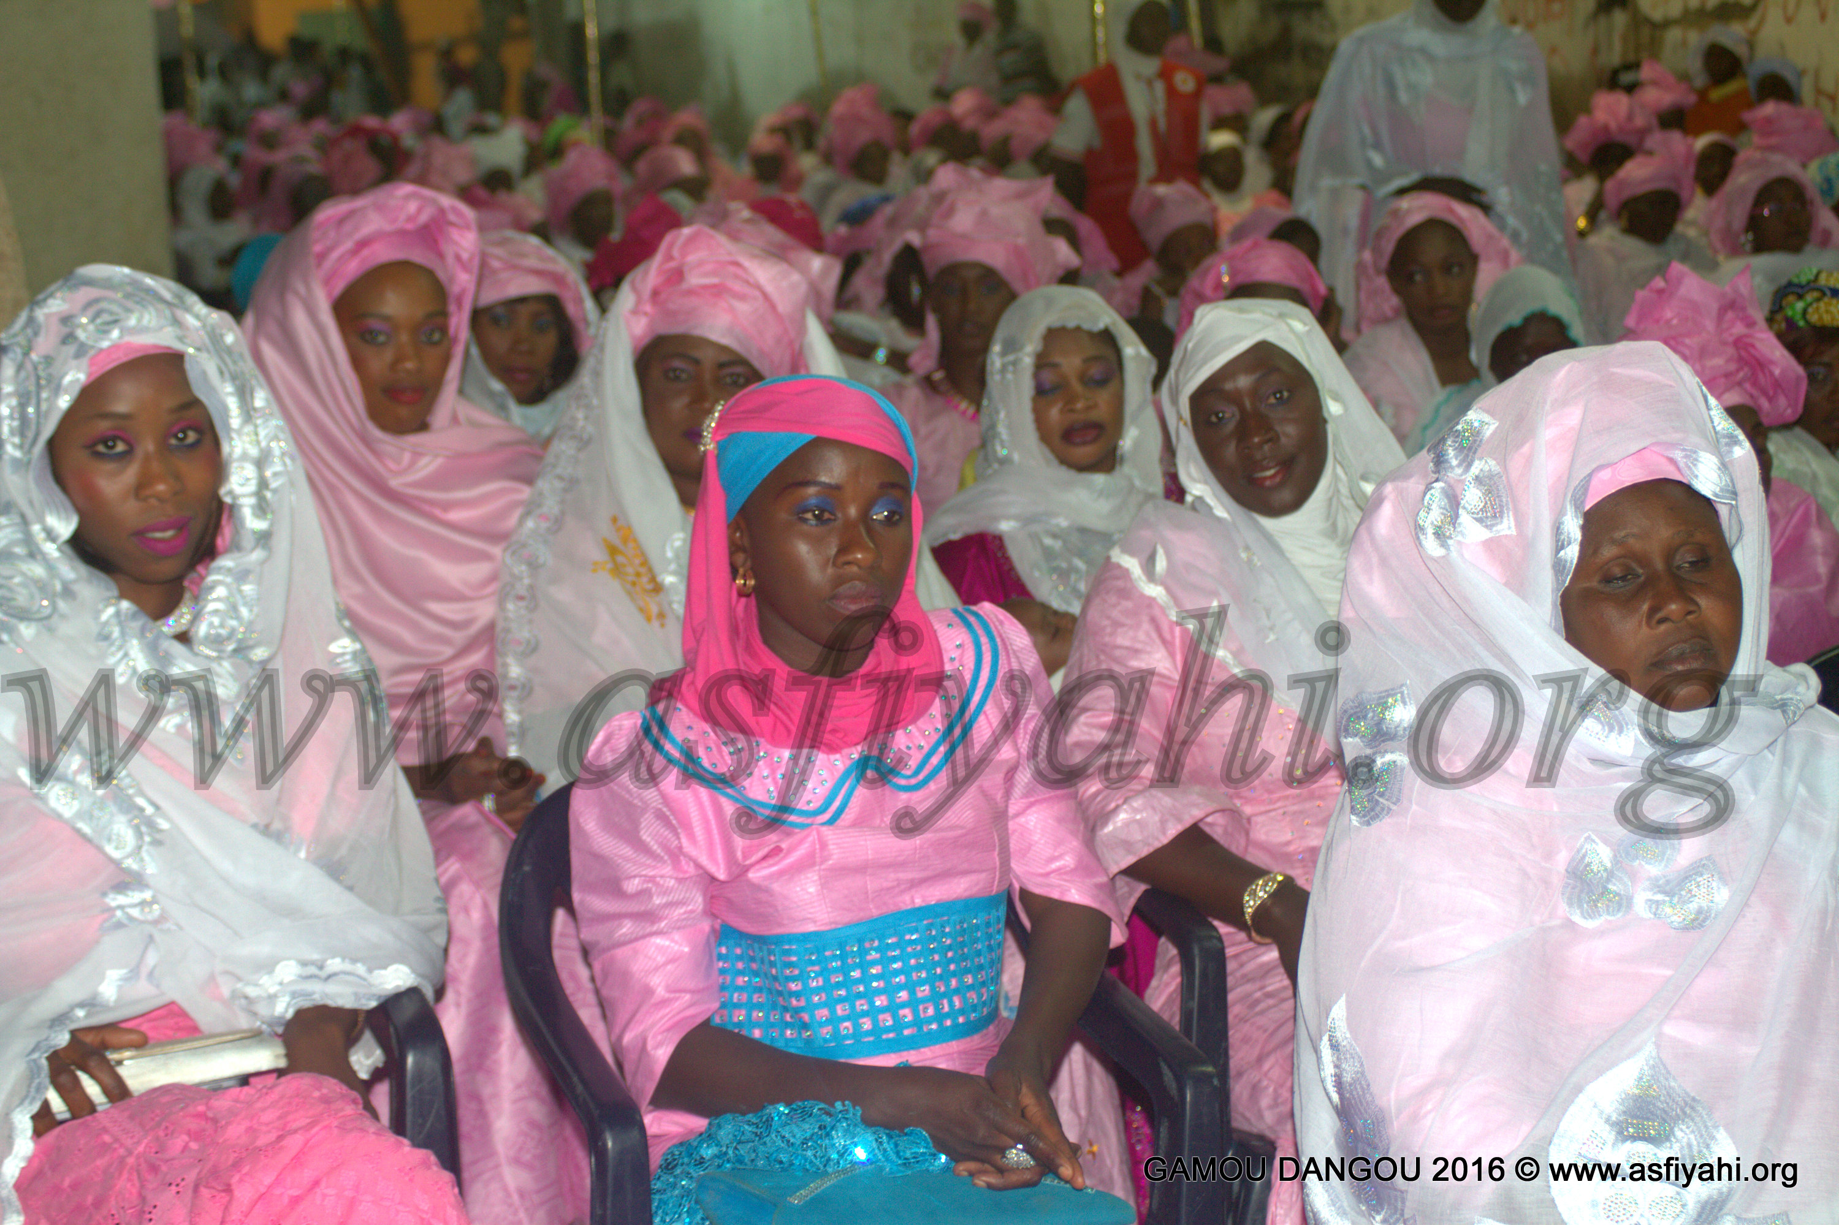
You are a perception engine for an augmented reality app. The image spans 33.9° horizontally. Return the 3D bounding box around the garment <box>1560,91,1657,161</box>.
[{"bbox_3d":[2.200,-1.546,9.600,0.300,0.240,0.280,-6,11,-25],"label":"garment"}]

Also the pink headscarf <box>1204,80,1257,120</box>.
[{"bbox_3d":[1.270,-2.087,12.300,0.250,0.180,0.250,-4,10,-15],"label":"pink headscarf"}]

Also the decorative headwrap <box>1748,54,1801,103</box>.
[{"bbox_3d":[2.837,-1.754,10.000,0.190,0.210,0.210,-1,10,8],"label":"decorative headwrap"}]

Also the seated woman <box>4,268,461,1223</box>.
[{"bbox_3d":[-0.599,0.435,2.384,0.520,1.350,0.780,-4,10,-13],"label":"seated woman"}]

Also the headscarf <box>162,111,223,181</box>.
[{"bbox_3d":[-2.469,-1.575,10.200,0.220,0.250,0.250,-9,11,-30],"label":"headscarf"}]

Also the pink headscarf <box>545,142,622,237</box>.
[{"bbox_3d":[-0.946,-1.195,8.500,0.230,0.270,0.260,-8,11,-28],"label":"pink headscarf"}]

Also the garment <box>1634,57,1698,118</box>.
[{"bbox_3d":[2.374,-1.675,9.600,0.230,0.200,0.240,-3,10,0],"label":"garment"}]

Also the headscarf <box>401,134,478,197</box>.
[{"bbox_3d":[-1.781,-1.655,11.200,0.300,0.270,0.280,-5,10,-20],"label":"headscarf"}]

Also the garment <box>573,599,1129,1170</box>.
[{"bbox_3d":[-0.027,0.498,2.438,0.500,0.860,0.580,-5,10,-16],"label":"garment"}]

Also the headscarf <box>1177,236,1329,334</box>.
[{"bbox_3d":[0.463,-0.430,4.220,0.220,0.200,0.250,-3,11,-18],"label":"headscarf"}]

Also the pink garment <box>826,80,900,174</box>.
[{"bbox_3d":[-0.181,-1.537,9.600,0.240,0.290,0.260,-9,12,-32],"label":"pink garment"}]

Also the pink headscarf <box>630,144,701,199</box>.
[{"bbox_3d":[-0.884,-1.536,10.500,0.250,0.200,0.260,-7,11,-30],"label":"pink headscarf"}]

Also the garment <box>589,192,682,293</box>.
[{"bbox_3d":[-0.612,-0.805,6.600,0.270,0.250,0.260,-4,10,-15],"label":"garment"}]

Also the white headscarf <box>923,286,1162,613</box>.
[{"bbox_3d":[0.169,-0.212,4.000,0.360,0.440,0.320,-4,10,-6],"label":"white headscarf"}]

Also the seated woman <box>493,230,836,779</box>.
[{"bbox_3d":[-0.201,0.255,3.385,0.550,1.330,0.800,-4,10,-12],"label":"seated woman"}]

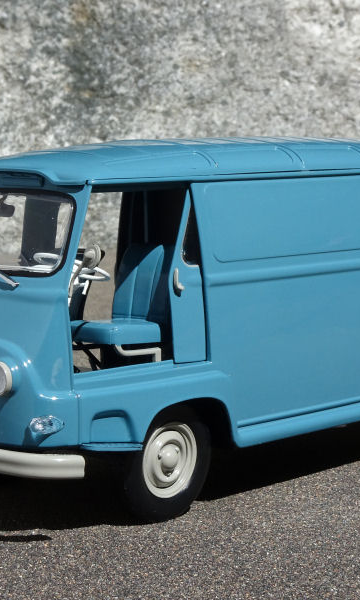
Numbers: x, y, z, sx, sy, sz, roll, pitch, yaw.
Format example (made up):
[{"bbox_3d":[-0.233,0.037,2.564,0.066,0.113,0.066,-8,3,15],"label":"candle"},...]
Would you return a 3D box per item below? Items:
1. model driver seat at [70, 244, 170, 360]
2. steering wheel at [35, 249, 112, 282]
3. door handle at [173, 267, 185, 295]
[{"bbox_3d":[-0.019,0.002,0.443,0.021,0.036,0.026,5,8,45],"label":"model driver seat"},{"bbox_3d":[-0.031,-0.010,0.430,0.023,0.003,0.023,13,-8,2],"label":"steering wheel"},{"bbox_3d":[-0.001,-0.006,0.430,0.003,0.007,0.004,5,8,45],"label":"door handle"}]

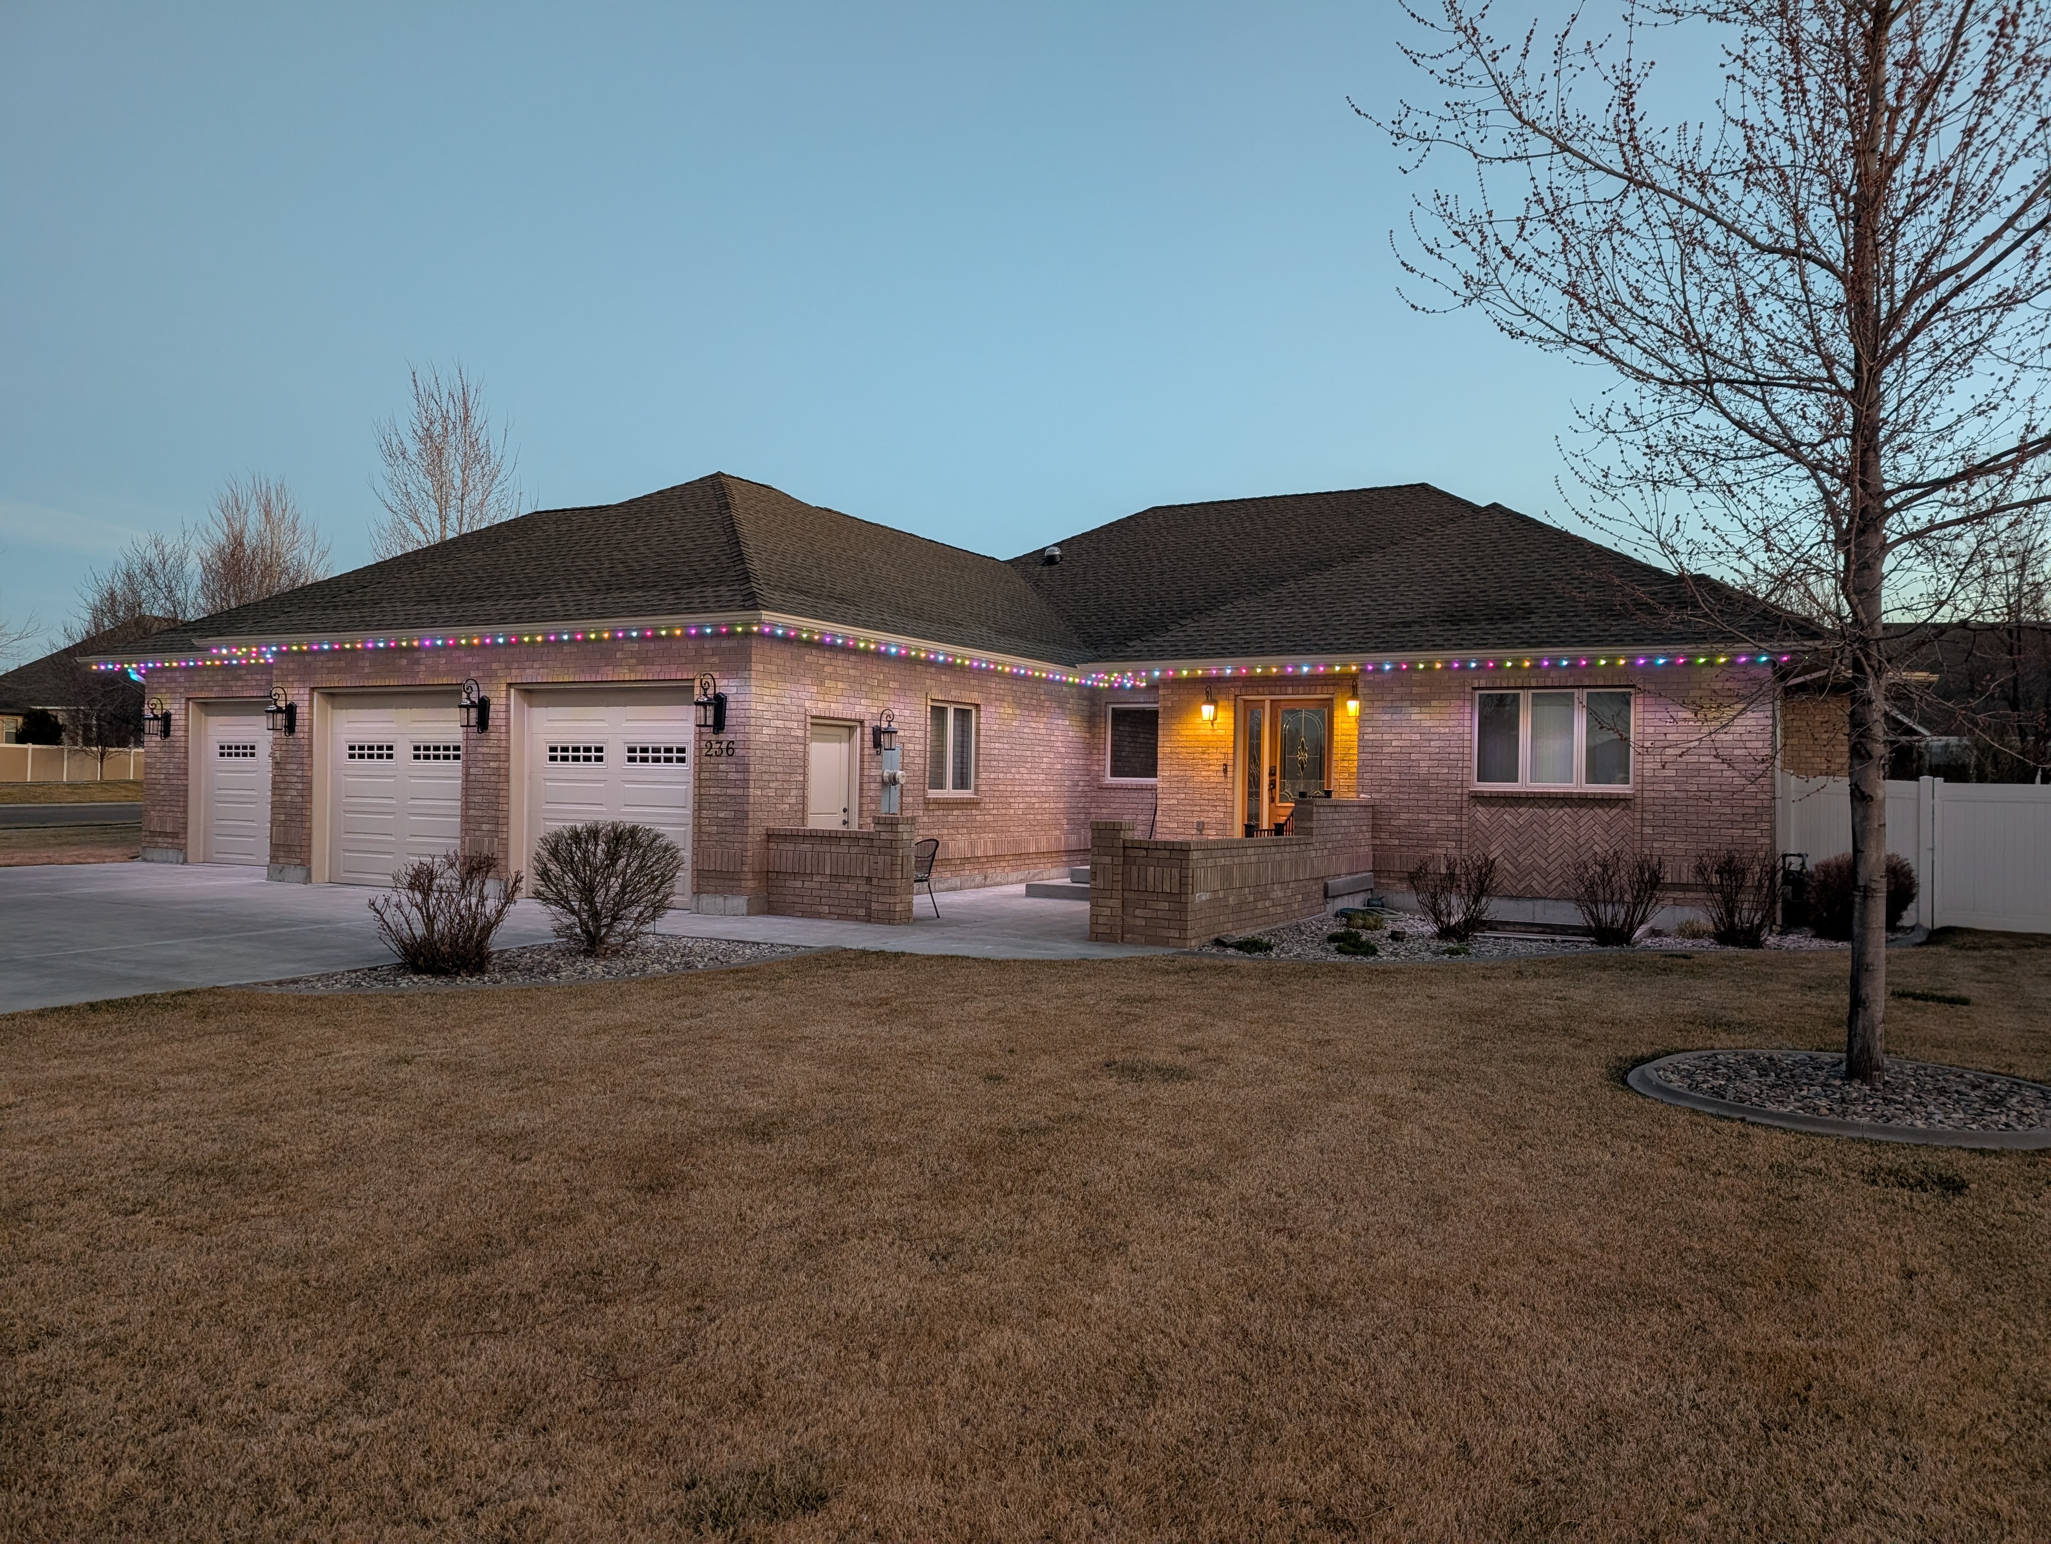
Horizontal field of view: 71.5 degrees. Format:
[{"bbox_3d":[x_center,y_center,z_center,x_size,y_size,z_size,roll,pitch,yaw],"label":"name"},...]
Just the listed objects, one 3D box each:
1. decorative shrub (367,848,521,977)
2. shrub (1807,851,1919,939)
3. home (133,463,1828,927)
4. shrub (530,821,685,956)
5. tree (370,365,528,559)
[{"bbox_3d":[-4.236,1.036,10.400,1.130,0.900,1.100,1,-1,29],"label":"decorative shrub"},{"bbox_3d":[9.288,1.369,15.800,1.240,0.980,1.200,1,-1,29],"label":"shrub"},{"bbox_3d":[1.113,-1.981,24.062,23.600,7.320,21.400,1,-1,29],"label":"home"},{"bbox_3d":[-3.318,0.928,11.300,1.220,1.070,1.200,1,-1,29],"label":"shrub"},{"bbox_3d":[-15.007,-4.559,37.000,4.600,12.100,4.600,1,-1,29],"label":"tree"}]

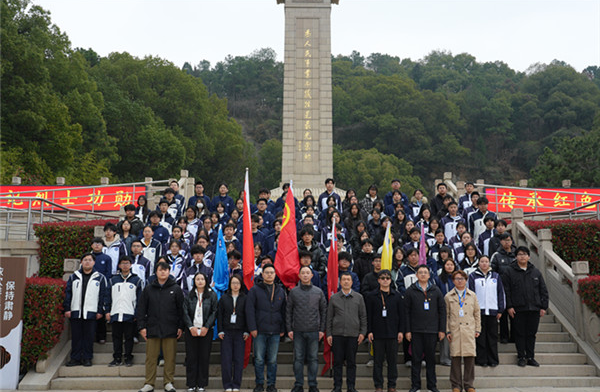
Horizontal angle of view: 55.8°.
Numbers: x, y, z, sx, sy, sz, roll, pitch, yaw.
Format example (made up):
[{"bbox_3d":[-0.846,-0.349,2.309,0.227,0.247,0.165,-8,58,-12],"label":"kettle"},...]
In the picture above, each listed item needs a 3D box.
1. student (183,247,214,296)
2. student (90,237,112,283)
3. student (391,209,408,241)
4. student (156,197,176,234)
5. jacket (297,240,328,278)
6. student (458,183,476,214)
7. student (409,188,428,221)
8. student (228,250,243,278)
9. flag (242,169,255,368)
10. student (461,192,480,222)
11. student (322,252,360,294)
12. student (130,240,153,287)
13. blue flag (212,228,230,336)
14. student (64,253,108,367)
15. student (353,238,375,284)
[{"bbox_3d":[-1.618,1.677,8.954,0.510,1.770,0.330,0,-8,-3],"label":"student"},{"bbox_3d":[-3.394,1.563,9.422,0.500,1.736,0.300,1,-8,-5],"label":"student"},{"bbox_3d":[1.944,1.089,11.013,0.460,1.636,0.290,-1,-9,4],"label":"student"},{"bbox_3d":[-2.690,0.941,11.289,0.490,1.741,0.300,1,-9,-4],"label":"student"},{"bbox_3d":[0.183,1.142,9.892,0.580,0.740,0.330,0,-9,0],"label":"jacket"},{"bbox_3d":[3.723,0.582,12.323,0.480,1.752,0.300,-1,-8,4],"label":"student"},{"bbox_3d":[2.613,0.674,12.325,0.470,1.650,0.310,-1,-8,4],"label":"student"},{"bbox_3d":[-1.044,1.730,8.906,0.470,1.740,0.290,0,-8,-2],"label":"student"},{"bbox_3d":[-0.793,1.078,8.688,0.200,3.058,0.200,0,-9,0],"label":"flag"},{"bbox_3d":[3.741,0.776,11.945,0.520,1.740,0.310,-1,-8,9],"label":"student"},{"bbox_3d":[0.708,1.786,9.030,0.570,1.740,0.320,0,-10,2],"label":"student"},{"bbox_3d":[-2.704,1.597,9.369,0.480,1.720,0.300,1,-8,-6],"label":"student"},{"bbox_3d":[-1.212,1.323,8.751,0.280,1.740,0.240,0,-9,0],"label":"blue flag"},{"bbox_3d":[-3.345,1.749,8.816,0.620,1.733,0.330,2,-9,-12],"label":"student"},{"bbox_3d":[1.103,1.574,9.400,0.500,1.711,0.300,0,-9,3],"label":"student"}]

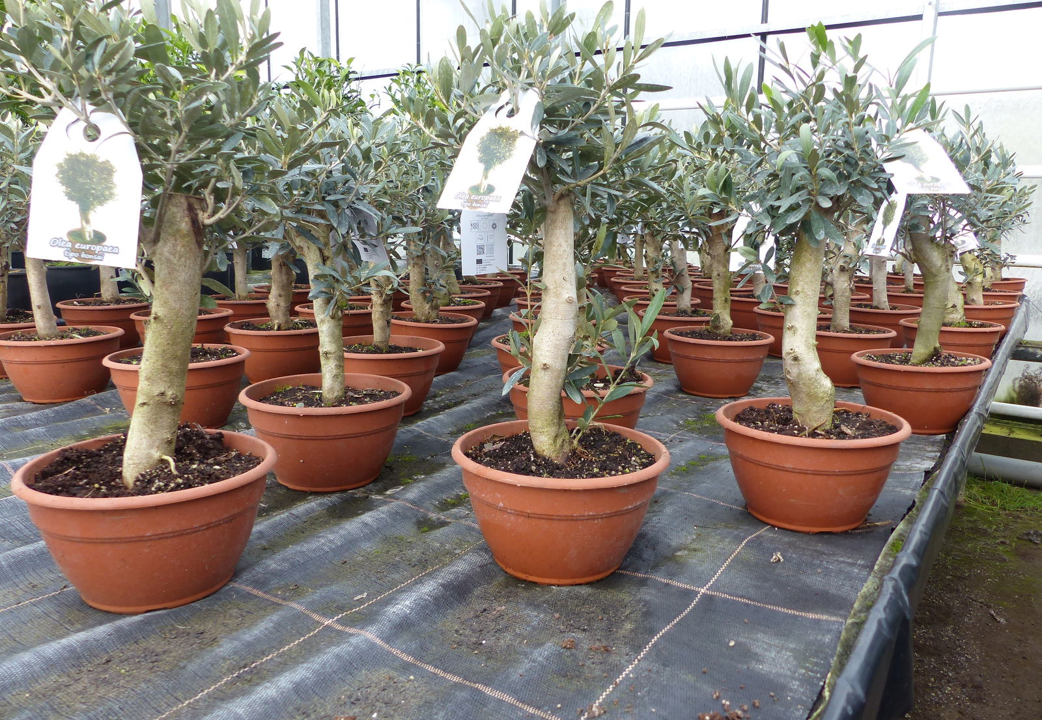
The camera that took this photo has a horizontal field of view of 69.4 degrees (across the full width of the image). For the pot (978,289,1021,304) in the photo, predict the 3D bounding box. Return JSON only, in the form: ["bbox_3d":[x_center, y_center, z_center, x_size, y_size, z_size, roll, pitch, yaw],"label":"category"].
[{"bbox_3d":[1.879,-0.211,3.066,0.255,0.134,0.255,1,11,0],"label":"pot"}]

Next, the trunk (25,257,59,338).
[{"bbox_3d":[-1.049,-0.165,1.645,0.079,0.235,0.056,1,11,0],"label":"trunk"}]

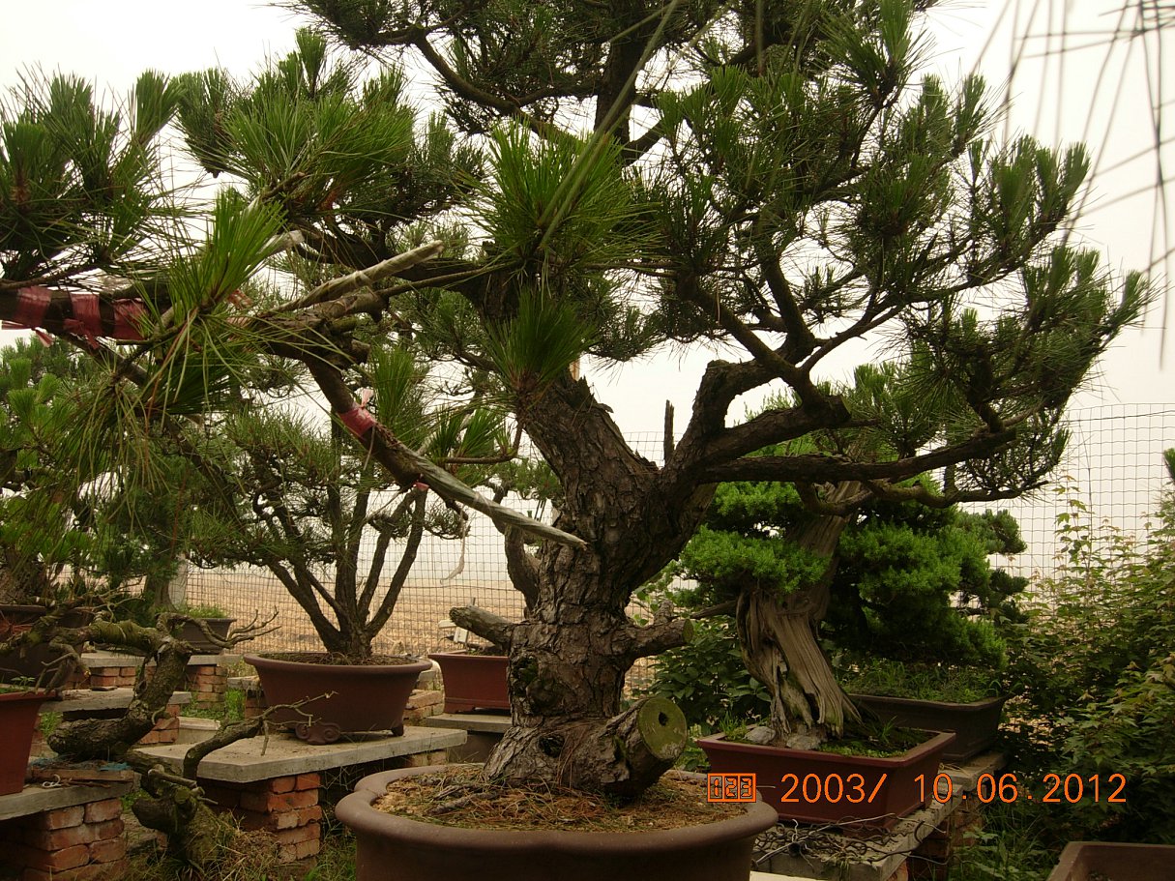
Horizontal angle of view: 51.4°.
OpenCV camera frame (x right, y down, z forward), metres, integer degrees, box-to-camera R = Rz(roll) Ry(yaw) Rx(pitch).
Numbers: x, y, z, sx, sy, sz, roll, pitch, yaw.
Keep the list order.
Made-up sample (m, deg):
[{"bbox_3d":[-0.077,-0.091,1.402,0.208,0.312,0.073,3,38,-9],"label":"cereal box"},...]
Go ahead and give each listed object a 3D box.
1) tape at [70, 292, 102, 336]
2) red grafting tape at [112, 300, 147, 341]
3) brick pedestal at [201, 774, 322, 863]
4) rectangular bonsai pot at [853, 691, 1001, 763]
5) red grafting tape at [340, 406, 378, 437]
[{"bbox_3d":[-0.522,-0.132,1.270,0.029,0.042,0.040,0,-6,0],"label":"tape"},{"bbox_3d":[-0.476,-0.126,1.270,0.031,0.041,0.040,0,-6,0],"label":"red grafting tape"},{"bbox_3d":[-1.152,1.309,4.270,0.380,0.310,0.240,-4,-7,35],"label":"brick pedestal"},{"bbox_3d":[1.040,0.937,4.028,0.560,0.190,0.400,-4,-7,36],"label":"rectangular bonsai pot"},{"bbox_3d":[-0.259,-0.022,1.380,0.040,0.036,0.036,0,-6,0],"label":"red grafting tape"}]

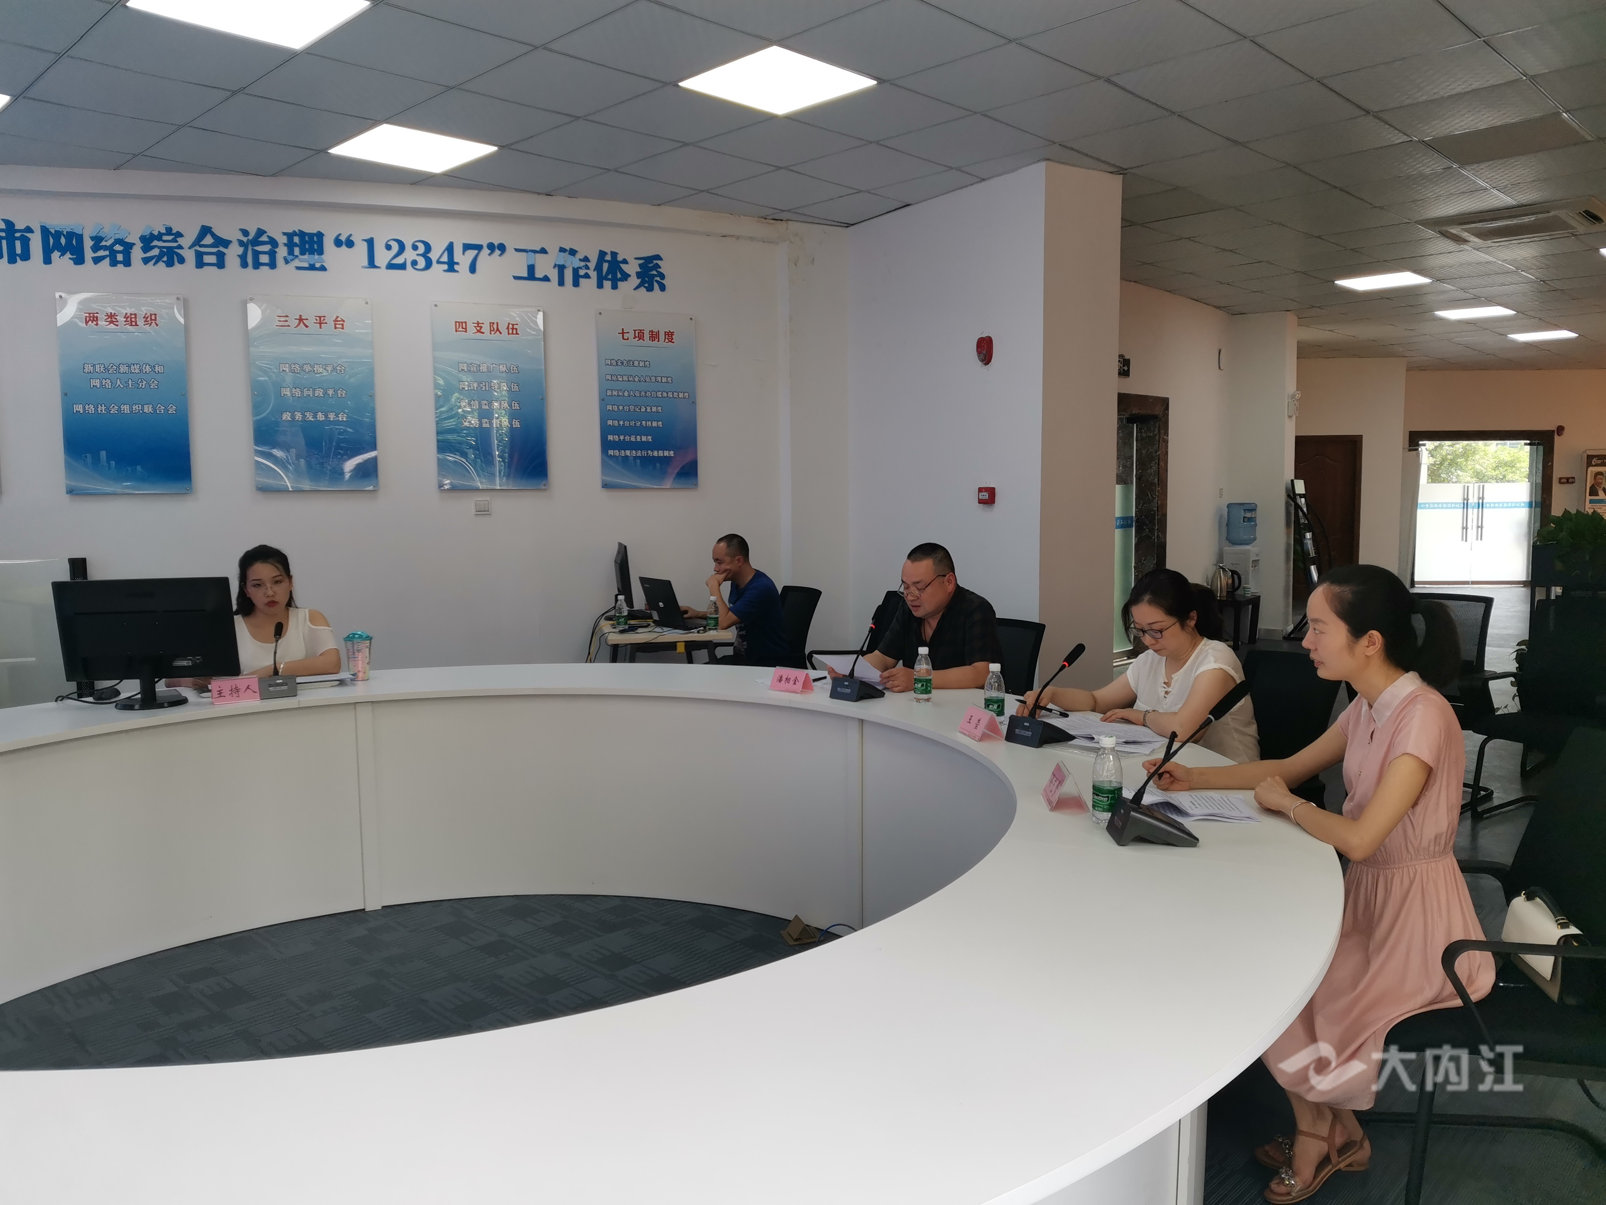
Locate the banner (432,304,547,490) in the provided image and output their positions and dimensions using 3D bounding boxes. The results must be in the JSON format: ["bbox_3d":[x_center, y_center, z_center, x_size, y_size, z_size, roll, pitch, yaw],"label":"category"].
[{"bbox_3d":[-1.715,-1.122,6.649,0.584,0.995,0.020,-2,6,-19],"label":"banner"}]

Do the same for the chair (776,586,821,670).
[{"bbox_3d":[-0.245,0.426,5.902,0.580,0.960,0.570,-3,6,-24],"label":"chair"}]

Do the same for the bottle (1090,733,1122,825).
[{"bbox_3d":[0.616,0.364,2.452,0.060,0.176,0.060,-1,5,0],"label":"bottle"}]

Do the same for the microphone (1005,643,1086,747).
[{"bbox_3d":[0.713,0.260,3.424,0.263,0.256,0.120,-4,6,-36],"label":"microphone"}]

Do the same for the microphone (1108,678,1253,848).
[{"bbox_3d":[0.770,0.316,2.438,0.274,0.323,0.120,0,5,1],"label":"microphone"}]

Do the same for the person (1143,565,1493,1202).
[{"bbox_3d":[1.100,0.574,2.519,0.620,1.290,0.540,0,5,5],"label":"person"}]

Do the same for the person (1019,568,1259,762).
[{"bbox_3d":[1.050,0.496,3.390,0.680,1.180,0.500,-3,5,-23],"label":"person"}]

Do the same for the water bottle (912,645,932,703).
[{"bbox_3d":[0.405,0.238,4.075,0.063,0.187,0.063,0,5,0],"label":"water bottle"}]

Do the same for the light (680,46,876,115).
[{"bbox_3d":[-0.098,-2.055,4.742,0.590,0.030,0.590,-6,7,-45],"label":"light"}]

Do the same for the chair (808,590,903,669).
[{"bbox_3d":[0.304,0.441,5.935,0.600,0.945,0.570,-3,6,-21],"label":"chair"}]

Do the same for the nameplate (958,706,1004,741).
[{"bbox_3d":[0.505,0.335,3.420,0.080,0.082,0.146,-2,5,-15],"label":"nameplate"}]

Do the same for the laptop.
[{"bbox_3d":[-0.615,-0.004,6.240,0.310,0.246,0.345,-3,6,-28],"label":"laptop"}]

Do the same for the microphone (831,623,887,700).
[{"bbox_3d":[0.188,0.178,4.075,0.110,0.285,0.180,4,7,39],"label":"microphone"}]

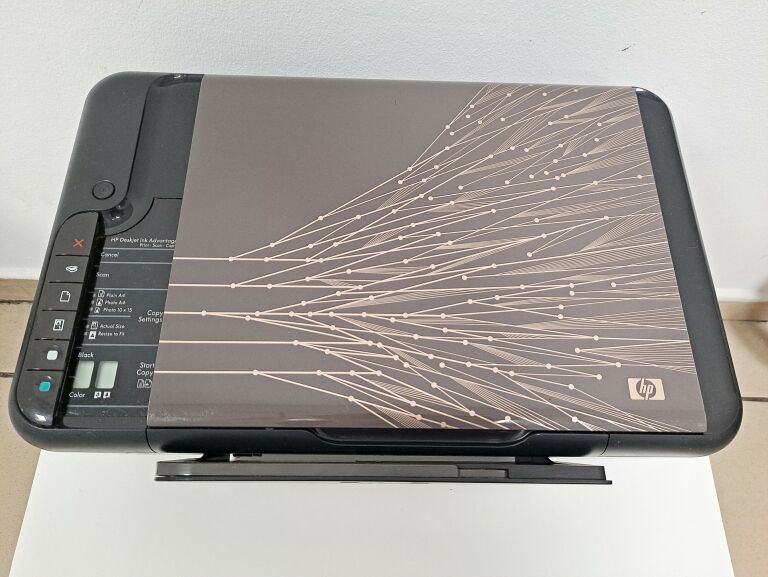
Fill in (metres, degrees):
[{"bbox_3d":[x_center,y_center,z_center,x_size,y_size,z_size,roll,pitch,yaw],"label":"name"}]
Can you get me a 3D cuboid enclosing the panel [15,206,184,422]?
[{"bbox_3d":[-0.170,0.011,0.345,0.074,0.020,0.148,1,67,-1],"label":"panel"}]

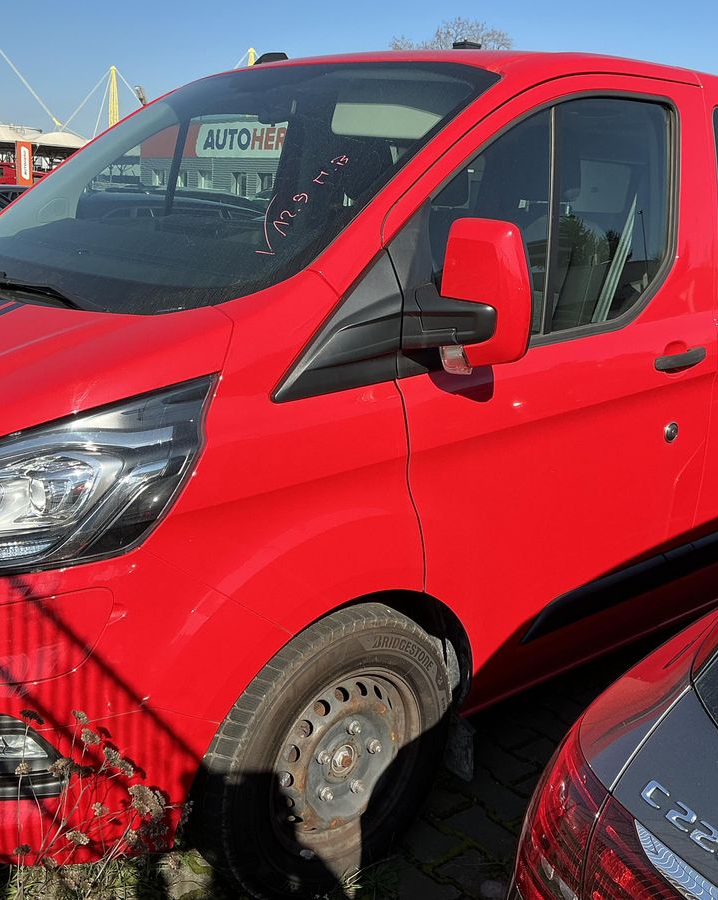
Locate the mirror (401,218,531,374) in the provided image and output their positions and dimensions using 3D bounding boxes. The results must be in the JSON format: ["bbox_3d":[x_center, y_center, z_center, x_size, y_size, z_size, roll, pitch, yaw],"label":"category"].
[{"bbox_3d":[0.204,-0.303,1.923,0.170,0.305,0.235,-10,20,-41],"label":"mirror"}]

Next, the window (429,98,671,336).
[{"bbox_3d":[0.505,-0.574,2.361,0.973,0.608,0.060,-10,7,-39],"label":"window"}]

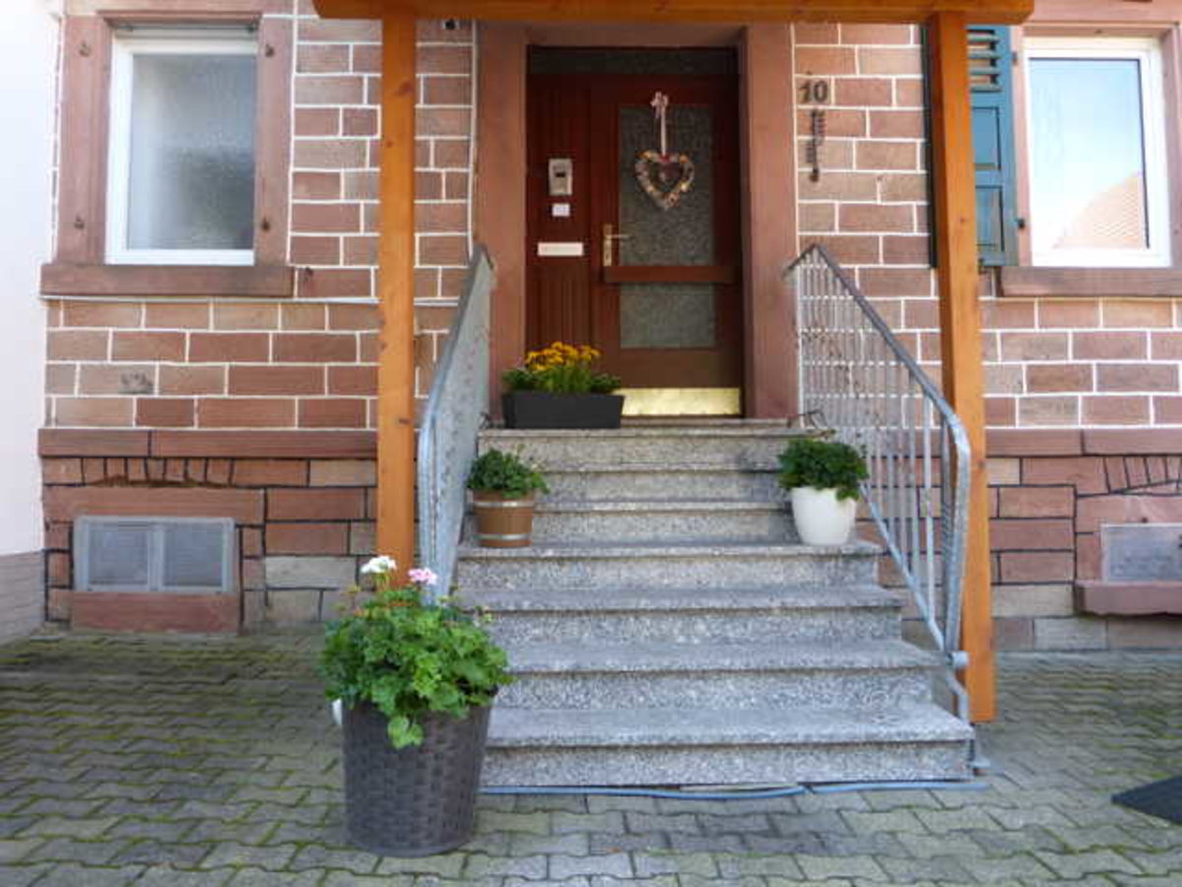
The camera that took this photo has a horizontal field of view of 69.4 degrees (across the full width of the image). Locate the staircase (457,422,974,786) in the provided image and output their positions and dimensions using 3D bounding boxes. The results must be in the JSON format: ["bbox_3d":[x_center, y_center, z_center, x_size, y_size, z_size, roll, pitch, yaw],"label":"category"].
[{"bbox_3d":[0.313,0.512,3.798,1.712,1.249,2.216,0,-3,-1],"label":"staircase"}]

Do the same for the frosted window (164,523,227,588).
[{"bbox_3d":[-2.264,0.640,4.895,0.357,0.370,0.040,0,-3,-1],"label":"frosted window"}]

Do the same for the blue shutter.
[{"bbox_3d":[2.260,-1.778,5.070,0.502,1.482,0.045,0,-3,-1],"label":"blue shutter"}]

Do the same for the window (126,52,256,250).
[{"bbox_3d":[-2.407,-1.766,5.164,0.769,1.228,0.060,0,-3,-1],"label":"window"}]

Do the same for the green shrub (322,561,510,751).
[{"bbox_3d":[-0.477,0.548,2.339,0.518,0.461,0.496,0,-3,-1],"label":"green shrub"}]

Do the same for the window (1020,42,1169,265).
[{"bbox_3d":[3.117,-1.805,5.296,0.904,1.446,0.080,0,-3,-1],"label":"window"}]

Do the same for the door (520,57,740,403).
[{"bbox_3d":[0.267,-1.314,5.248,1.311,2.283,0.090,0,-3,-1],"label":"door"}]

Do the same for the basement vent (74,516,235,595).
[{"bbox_3d":[-2.488,0.643,4.877,0.909,0.446,0.070,0,-3,-1],"label":"basement vent"}]

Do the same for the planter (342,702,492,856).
[{"bbox_3d":[-0.477,0.866,2.337,0.410,0.375,0.410,0,-3,-1],"label":"planter"}]

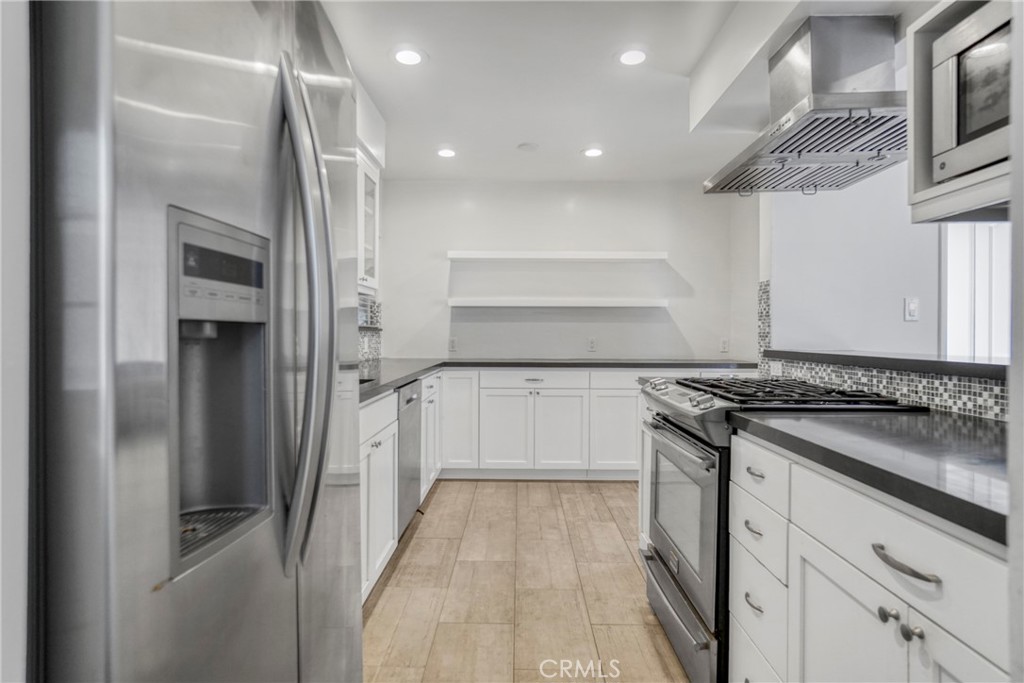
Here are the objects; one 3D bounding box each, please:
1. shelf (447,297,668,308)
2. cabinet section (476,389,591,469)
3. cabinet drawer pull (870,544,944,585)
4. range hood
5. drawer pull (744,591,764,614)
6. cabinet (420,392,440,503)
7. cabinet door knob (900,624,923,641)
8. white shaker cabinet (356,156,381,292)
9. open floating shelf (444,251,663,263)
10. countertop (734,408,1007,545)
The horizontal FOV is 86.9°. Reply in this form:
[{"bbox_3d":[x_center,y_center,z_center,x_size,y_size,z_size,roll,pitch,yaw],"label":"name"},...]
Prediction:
[{"bbox_3d":[0.390,-0.329,4.665,1.853,0.060,0.230,0,1,1],"label":"shelf"},{"bbox_3d":[0.175,0.654,4.404,0.841,0.626,0.580,0,1,1],"label":"cabinet section"},{"bbox_3d":[0.614,0.355,0.867,0.030,0.020,0.149,0,1,1],"label":"cabinet drawer pull"},{"bbox_3d":[1.152,-0.870,1.935,0.615,0.445,0.890,0,1,1],"label":"range hood"},{"bbox_3d":[0.622,0.685,1.419,0.028,0.018,0.105,0,1,1],"label":"drawer pull"},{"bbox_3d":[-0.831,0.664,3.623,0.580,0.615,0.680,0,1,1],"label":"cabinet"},{"bbox_3d":[0.612,0.446,0.828,0.027,0.026,0.026,0,1,1],"label":"cabinet door knob"},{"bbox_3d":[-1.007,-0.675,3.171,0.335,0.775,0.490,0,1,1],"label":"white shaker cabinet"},{"bbox_3d":[0.391,-0.733,4.659,1.853,0.060,0.230,0,1,1],"label":"open floating shelf"},{"bbox_3d":[0.932,0.230,1.012,0.645,0.038,1.065,0,1,1],"label":"countertop"}]

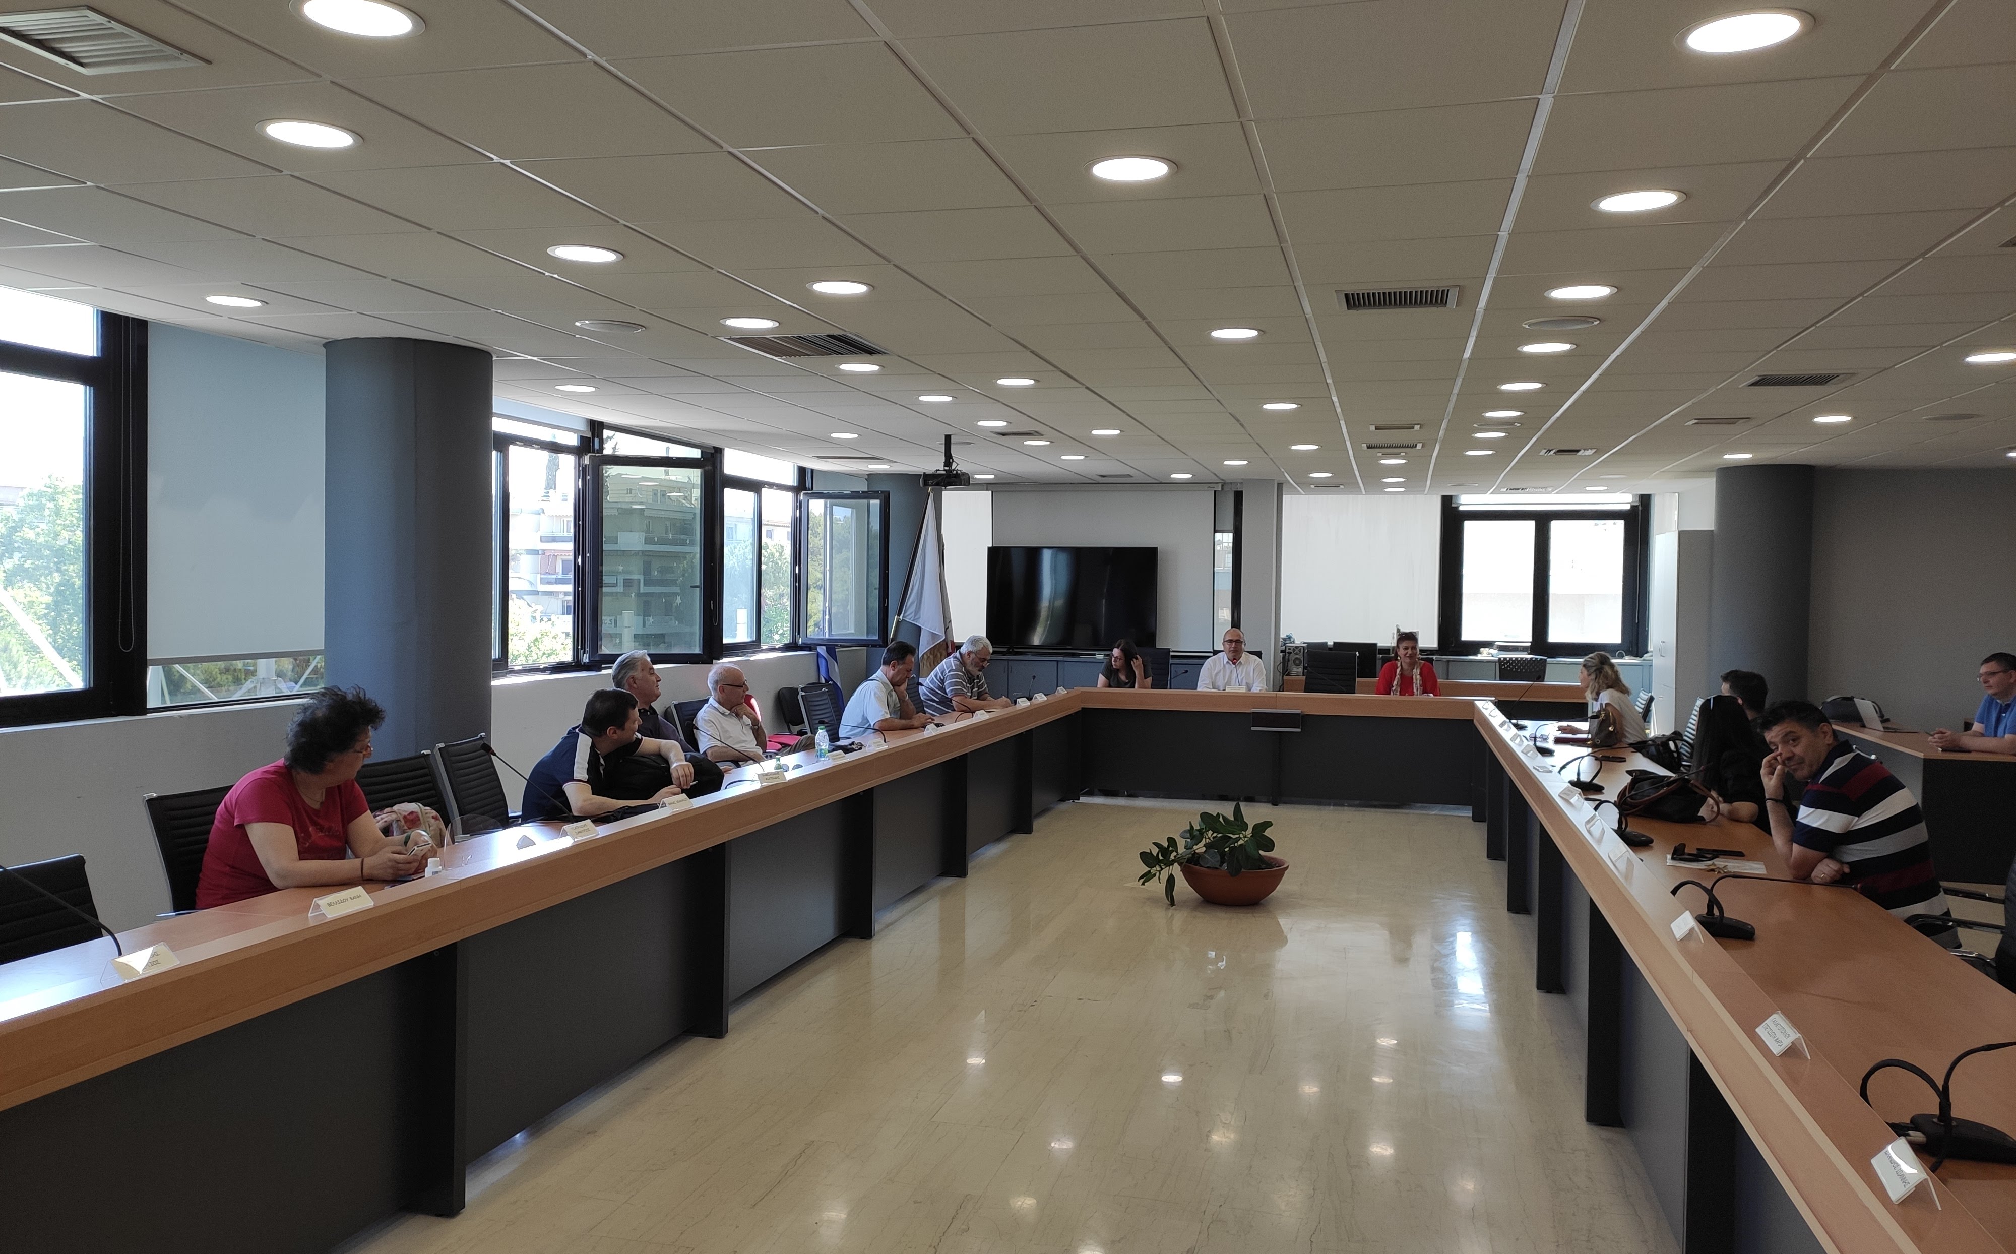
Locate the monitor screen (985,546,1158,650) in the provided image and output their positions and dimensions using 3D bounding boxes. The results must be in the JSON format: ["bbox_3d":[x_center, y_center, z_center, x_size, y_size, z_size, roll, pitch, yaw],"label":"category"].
[{"bbox_3d":[0.593,-0.265,13.402,1.599,0.926,0.078,1,2,9],"label":"monitor screen"}]

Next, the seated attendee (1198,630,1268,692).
[{"bbox_3d":[1.774,0.686,11.570,0.546,1.331,0.731,1,2,15],"label":"seated attendee"}]

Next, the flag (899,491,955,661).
[{"bbox_3d":[-0.691,-0.454,12.374,0.488,1.443,0.273,1,2,1],"label":"flag"}]

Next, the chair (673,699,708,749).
[{"bbox_3d":[-1.316,0.892,7.275,0.604,1.050,0.566,2,2,20],"label":"chair"}]

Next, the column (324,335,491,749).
[{"bbox_3d":[-2.590,0.115,6.299,0.663,2.615,0.663,1,2,15],"label":"column"}]

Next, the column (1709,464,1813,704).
[{"bbox_3d":[5.644,0.124,10.921,0.663,2.615,0.663,1,2,15],"label":"column"}]

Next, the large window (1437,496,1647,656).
[{"bbox_3d":[5.114,-0.470,13.972,1.882,1.550,0.136,1,2,15],"label":"large window"}]

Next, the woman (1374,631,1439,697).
[{"bbox_3d":[3.065,0.725,11.230,0.517,1.313,0.731,1,2,15],"label":"woman"}]

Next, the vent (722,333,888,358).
[{"bbox_3d":[-0.823,-1.166,5.994,0.575,0.049,0.556,1,2,15],"label":"vent"}]

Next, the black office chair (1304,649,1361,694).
[{"bbox_3d":[2.547,0.791,11.530,0.566,1.147,0.604,1,2,13],"label":"black office chair"}]

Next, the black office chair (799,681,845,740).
[{"bbox_3d":[-0.913,0.860,8.882,0.604,1.040,0.566,2,2,27],"label":"black office chair"}]

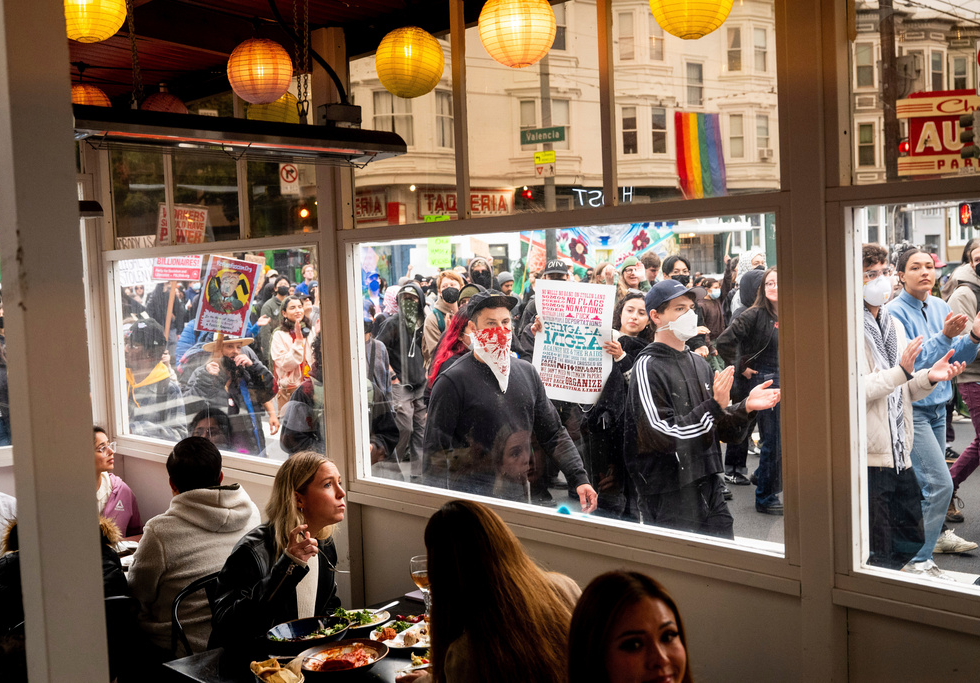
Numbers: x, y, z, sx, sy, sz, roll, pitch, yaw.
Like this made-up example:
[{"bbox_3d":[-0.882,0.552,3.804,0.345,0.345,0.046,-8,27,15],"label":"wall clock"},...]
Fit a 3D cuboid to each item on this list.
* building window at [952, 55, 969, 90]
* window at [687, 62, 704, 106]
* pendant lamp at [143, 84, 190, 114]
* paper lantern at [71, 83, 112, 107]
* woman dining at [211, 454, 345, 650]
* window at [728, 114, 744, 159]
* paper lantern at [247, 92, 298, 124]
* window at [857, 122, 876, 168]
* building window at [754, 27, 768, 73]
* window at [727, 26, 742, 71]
[{"bbox_3d":[21.825,-12.316,58.058,0.696,1.855,0.150,-3,4,-4],"label":"building window"},{"bbox_3d":[7.808,-9.786,47.600,0.900,1.620,0.150,-5,5,-40],"label":"window"},{"bbox_3d":[-1.285,-0.890,4.950,0.200,0.200,0.200,-2,4,0],"label":"pendant lamp"},{"bbox_3d":[-1.323,-0.730,4.050,0.210,0.205,0.210,-5,5,-40],"label":"paper lantern"},{"bbox_3d":[-0.570,0.974,3.740,0.720,1.240,0.520,1,5,43],"label":"woman dining"},{"bbox_3d":[9.611,-7.984,48.700,0.540,1.660,0.150,-2,4,2],"label":"window"},{"bbox_3d":[-0.756,-0.791,4.420,0.200,0.200,0.200,-2,4,0],"label":"paper lantern"},{"bbox_3d":[16.058,-8.383,53.338,0.801,1.888,0.150,-3,4,-4],"label":"window"},{"bbox_3d":[10.418,-11.205,48.028,0.840,1.738,0.150,-5,5,-40],"label":"building window"},{"bbox_3d":[9.302,-11.109,47.618,0.578,1.731,0.150,-2,4,6],"label":"window"}]

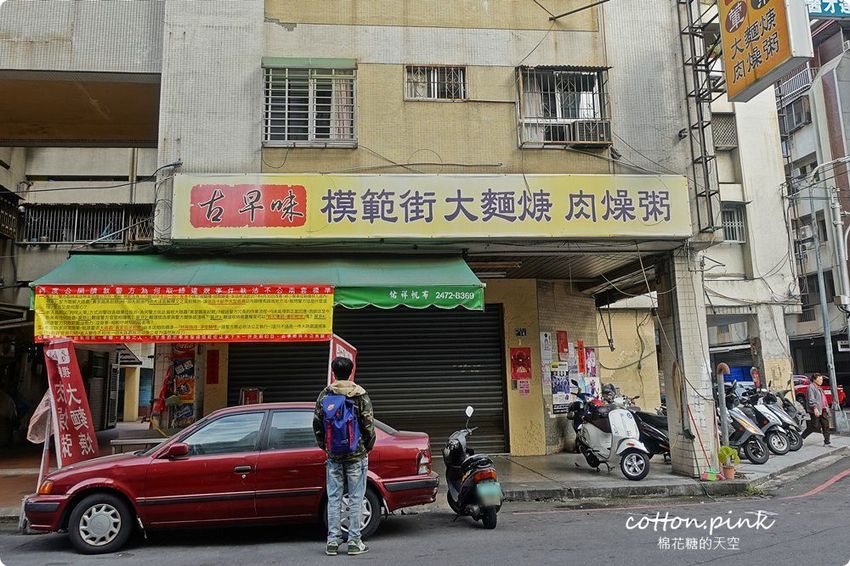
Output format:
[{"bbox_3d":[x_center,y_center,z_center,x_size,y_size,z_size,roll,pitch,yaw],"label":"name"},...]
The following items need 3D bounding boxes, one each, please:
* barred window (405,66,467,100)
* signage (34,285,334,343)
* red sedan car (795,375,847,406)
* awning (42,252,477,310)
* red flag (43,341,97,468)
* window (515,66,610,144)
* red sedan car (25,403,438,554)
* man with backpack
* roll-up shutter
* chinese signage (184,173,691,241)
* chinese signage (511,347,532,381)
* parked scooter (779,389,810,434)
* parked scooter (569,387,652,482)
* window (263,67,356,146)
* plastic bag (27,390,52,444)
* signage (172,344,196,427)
[{"bbox_3d":[0.145,-2.762,7.874,0.880,0.530,0.120,-1,-9,-4],"label":"barred window"},{"bbox_3d":[-2.610,0.342,6.202,3.180,0.630,0.050,-1,-9,-4],"label":"signage"},{"bbox_3d":[15.303,4.445,23.814,1.700,1.420,4.400,-1,-9,-2],"label":"red sedan car"},{"bbox_3d":[-1.949,-0.060,7.219,5.270,0.903,0.950,-1,-9,-4],"label":"awning"},{"bbox_3d":[-4.405,1.779,7.014,0.420,1.940,0.600,-6,-10,27],"label":"red flag"},{"bbox_3d":[2.009,-2.549,8.270,1.280,1.150,0.340,-1,-9,-4],"label":"window"},{"bbox_3d":[-1.918,2.022,6.388,4.150,1.360,1.680,0,-9,-7],"label":"red sedan car"},{"bbox_3d":[-0.764,1.622,5.408,0.600,1.780,0.480,-1,-9,-1],"label":"man with backpack"},{"bbox_3d":[-1.005,1.764,10.256,5.000,2.740,0.100,-1,-9,-4],"label":"roll-up shutter"},{"bbox_3d":[0.191,-0.990,7.427,6.770,0.860,0.150,-1,-9,-4],"label":"chinese signage"},{"bbox_3d":[1.751,1.457,10.210,0.370,0.570,0.080,-1,-9,-4],"label":"chinese signage"},{"bbox_3d":[7.290,2.775,12.189,0.700,1.150,1.800,7,-12,-44],"label":"parked scooter"},{"bbox_3d":[2.685,2.208,8.354,0.700,1.160,1.770,1,-9,-16],"label":"parked scooter"},{"bbox_3d":[-1.640,-2.480,8.044,1.320,1.190,0.200,-1,-9,-4],"label":"window"},{"bbox_3d":[-4.768,1.663,7.005,0.340,0.720,0.220,4,-10,-34],"label":"plastic bag"},{"bbox_3d":[-3.295,1.404,7.760,0.330,1.220,0.060,-1,-9,-4],"label":"signage"}]

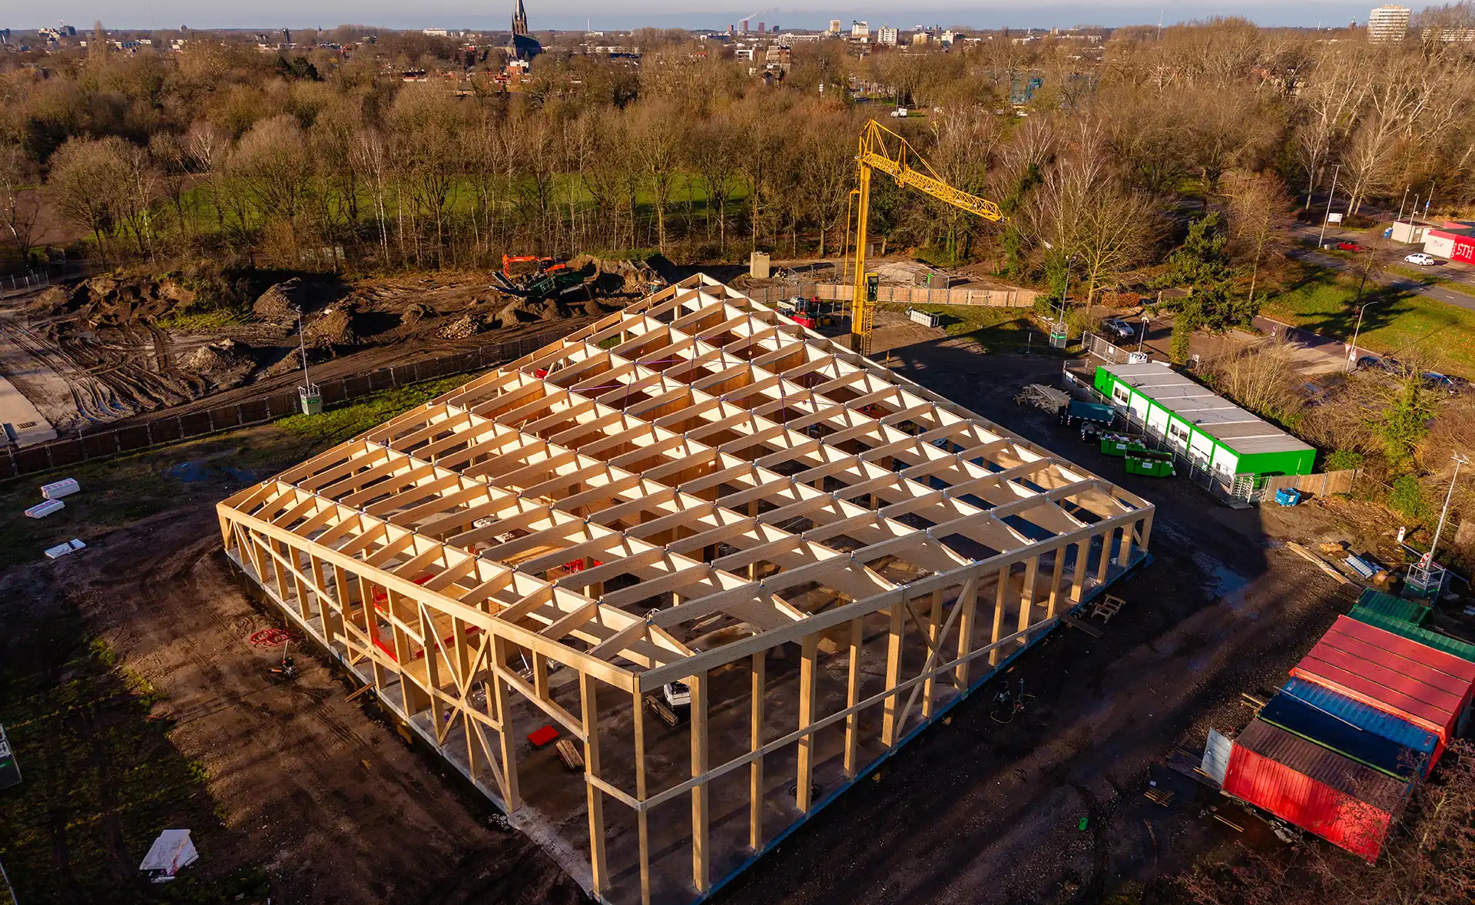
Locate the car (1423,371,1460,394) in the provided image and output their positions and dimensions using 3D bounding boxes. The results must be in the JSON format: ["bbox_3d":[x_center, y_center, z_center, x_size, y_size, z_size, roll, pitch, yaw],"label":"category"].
[{"bbox_3d":[64.977,-6.437,95.109,1.800,1.500,4.300,-8,24,-18],"label":"car"}]

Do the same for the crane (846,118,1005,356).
[{"bbox_3d":[14.176,-14.232,85.204,4.000,23.400,35.500,-3,23,-8],"label":"crane"}]

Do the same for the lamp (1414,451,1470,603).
[{"bbox_3d":[40.026,4.523,58.379,1.200,9.400,1.200,-8,24,-18],"label":"lamp"}]

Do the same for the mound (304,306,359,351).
[{"bbox_3d":[-43.910,-13.568,110.080,5.600,3.000,6.500,0,23,0],"label":"mound"}]

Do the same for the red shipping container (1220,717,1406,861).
[{"bbox_3d":[24.622,14.306,43.753,2.440,2.600,6.060,-20,30,-40],"label":"red shipping container"}]

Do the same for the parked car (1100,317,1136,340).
[{"bbox_3d":[41.850,-13.635,112.285,1.800,1.480,4.400,-10,25,-22],"label":"parked car"}]

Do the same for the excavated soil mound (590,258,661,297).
[{"bbox_3d":[-14.840,-23.369,133.037,9.300,3.500,10.000,-2,23,-6],"label":"excavated soil mound"}]

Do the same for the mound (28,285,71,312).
[{"bbox_3d":[-83.403,-18.629,123.225,5.000,2.200,5.000,0,23,0],"label":"mound"}]

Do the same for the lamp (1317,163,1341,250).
[{"bbox_3d":[89.204,-37.031,154.406,2.000,12.300,0.350,0,23,0],"label":"lamp"}]

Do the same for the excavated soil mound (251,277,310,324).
[{"bbox_3d":[-54.443,-18.241,121.632,7.000,2.800,10.000,-10,25,-23],"label":"excavated soil mound"}]

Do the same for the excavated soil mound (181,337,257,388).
[{"bbox_3d":[-51.470,-9.362,100.956,7.400,2.300,10.000,-12,25,-26],"label":"excavated soil mound"}]

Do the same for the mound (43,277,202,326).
[{"bbox_3d":[-73.353,-18.569,120.743,18.500,4.000,11.000,0,23,0],"label":"mound"}]

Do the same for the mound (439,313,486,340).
[{"bbox_3d":[-30.727,-14.136,113.592,5.100,1.400,6.200,-6,23,-14],"label":"mound"}]

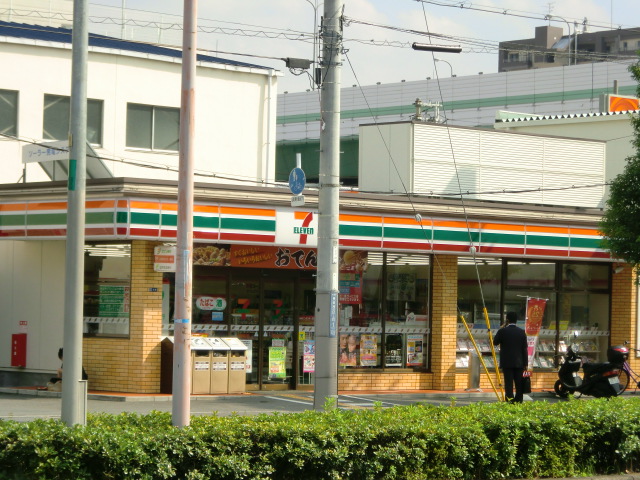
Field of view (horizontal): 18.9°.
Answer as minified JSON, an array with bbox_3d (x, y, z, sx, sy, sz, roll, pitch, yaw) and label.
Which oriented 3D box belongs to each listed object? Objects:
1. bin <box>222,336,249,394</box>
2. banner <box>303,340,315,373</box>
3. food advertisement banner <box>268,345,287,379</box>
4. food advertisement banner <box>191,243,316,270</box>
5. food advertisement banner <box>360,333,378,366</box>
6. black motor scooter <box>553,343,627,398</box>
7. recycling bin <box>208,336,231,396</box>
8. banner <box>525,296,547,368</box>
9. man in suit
[{"bbox_3d":[-1.598,2.235,34.206,0.410,0.990,0.500,3,-2,-41],"label":"bin"},{"bbox_3d":[-0.169,2.188,36.108,0.400,0.600,0.030,3,-2,-41],"label":"banner"},{"bbox_3d":[-0.779,2.276,35.644,0.420,0.580,0.040,3,-2,-41],"label":"food advertisement banner"},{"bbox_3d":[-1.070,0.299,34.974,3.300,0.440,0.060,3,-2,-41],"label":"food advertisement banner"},{"bbox_3d":[0.945,2.134,37.075,0.440,0.600,0.030,3,-2,-41],"label":"food advertisement banner"},{"bbox_3d":[5.247,2.555,37.799,0.660,1.150,1.820,3,-2,-41],"label":"black motor scooter"},{"bbox_3d":[-1.892,2.216,33.951,0.410,0.990,0.500,3,-2,-41],"label":"recycling bin"},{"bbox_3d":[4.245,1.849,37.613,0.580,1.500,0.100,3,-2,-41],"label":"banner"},{"bbox_3d":[3.569,2.178,35.669,0.600,1.700,0.420,2,-2,-9],"label":"man in suit"}]

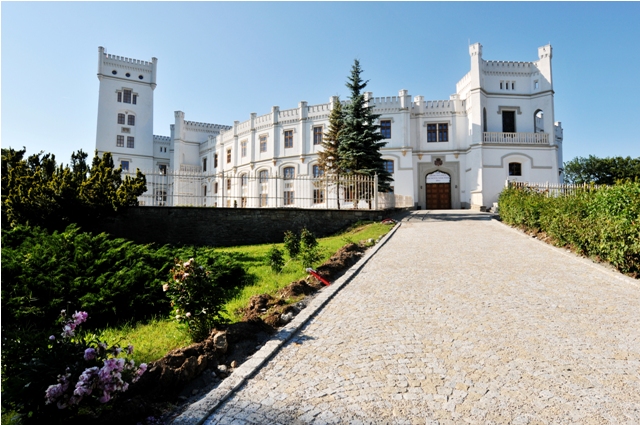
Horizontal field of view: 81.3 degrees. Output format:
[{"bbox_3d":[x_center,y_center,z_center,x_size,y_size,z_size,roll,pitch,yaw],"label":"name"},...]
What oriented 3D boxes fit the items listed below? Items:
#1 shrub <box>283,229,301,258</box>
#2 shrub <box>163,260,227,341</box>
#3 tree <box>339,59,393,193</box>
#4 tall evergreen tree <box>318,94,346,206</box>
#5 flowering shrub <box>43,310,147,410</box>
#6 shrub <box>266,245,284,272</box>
[{"bbox_3d":[-0.879,0.987,11.500,0.560,0.870,0.550,0,-4,0],"label":"shrub"},{"bbox_3d":[-1.358,0.957,4.100,0.720,0.900,0.700,0,-4,0],"label":"shrub"},{"bbox_3d":[3.485,-6.460,29.200,4.200,11.300,4.200,0,-4,0],"label":"tree"},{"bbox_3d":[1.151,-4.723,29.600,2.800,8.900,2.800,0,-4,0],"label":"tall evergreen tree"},{"bbox_3d":[-1.784,1.179,2.950,0.850,0.820,0.750,0,-4,0],"label":"flowering shrub"},{"bbox_3d":[-1.110,1.147,9.300,0.450,0.700,0.450,0,-4,0],"label":"shrub"}]

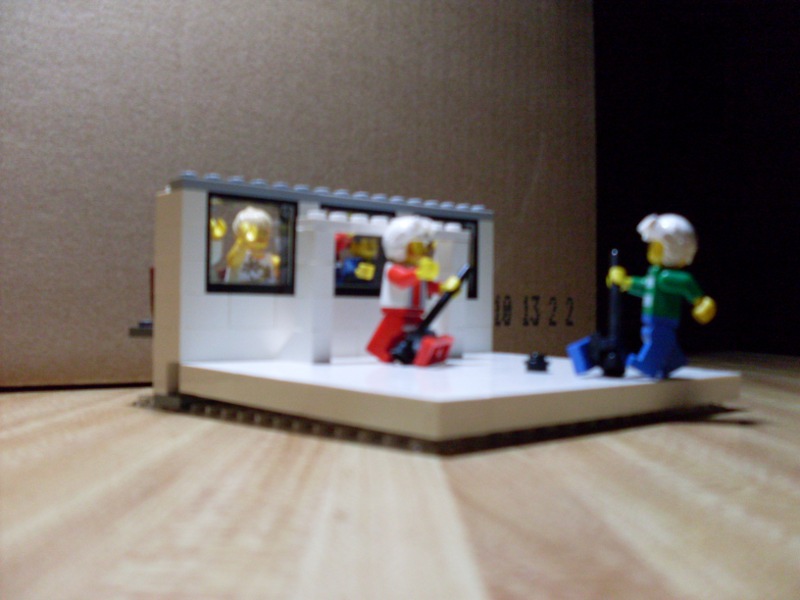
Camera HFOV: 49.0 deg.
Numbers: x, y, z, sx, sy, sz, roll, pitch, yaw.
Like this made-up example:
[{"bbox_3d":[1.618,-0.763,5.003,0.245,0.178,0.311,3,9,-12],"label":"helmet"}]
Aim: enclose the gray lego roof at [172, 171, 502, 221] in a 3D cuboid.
[{"bbox_3d":[-0.016,-0.033,0.291,0.127,0.005,0.008,1,0,-41],"label":"gray lego roof"}]

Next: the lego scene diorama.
[{"bbox_3d":[0.011,-0.001,0.253,0.118,0.067,0.125,1,0,-41],"label":"lego scene diorama"}]

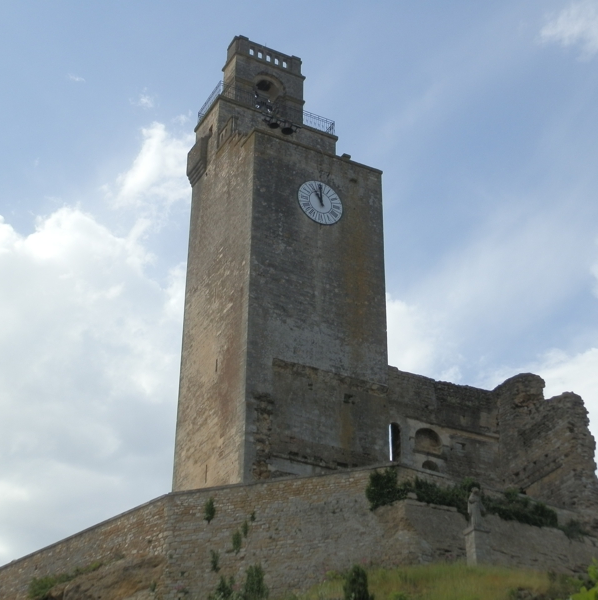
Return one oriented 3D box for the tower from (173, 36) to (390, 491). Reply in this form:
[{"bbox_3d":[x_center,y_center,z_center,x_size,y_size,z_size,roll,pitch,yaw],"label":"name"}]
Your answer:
[{"bbox_3d":[-0.843,-2.454,58.869,7.924,32.060,8.316,15,-32,-25],"label":"tower"}]

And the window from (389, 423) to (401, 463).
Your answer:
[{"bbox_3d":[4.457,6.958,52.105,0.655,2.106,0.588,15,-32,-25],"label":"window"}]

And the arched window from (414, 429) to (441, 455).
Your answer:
[{"bbox_3d":[6.188,6.981,53.110,1.613,1.310,0.504,15,-32,-25],"label":"arched window"}]

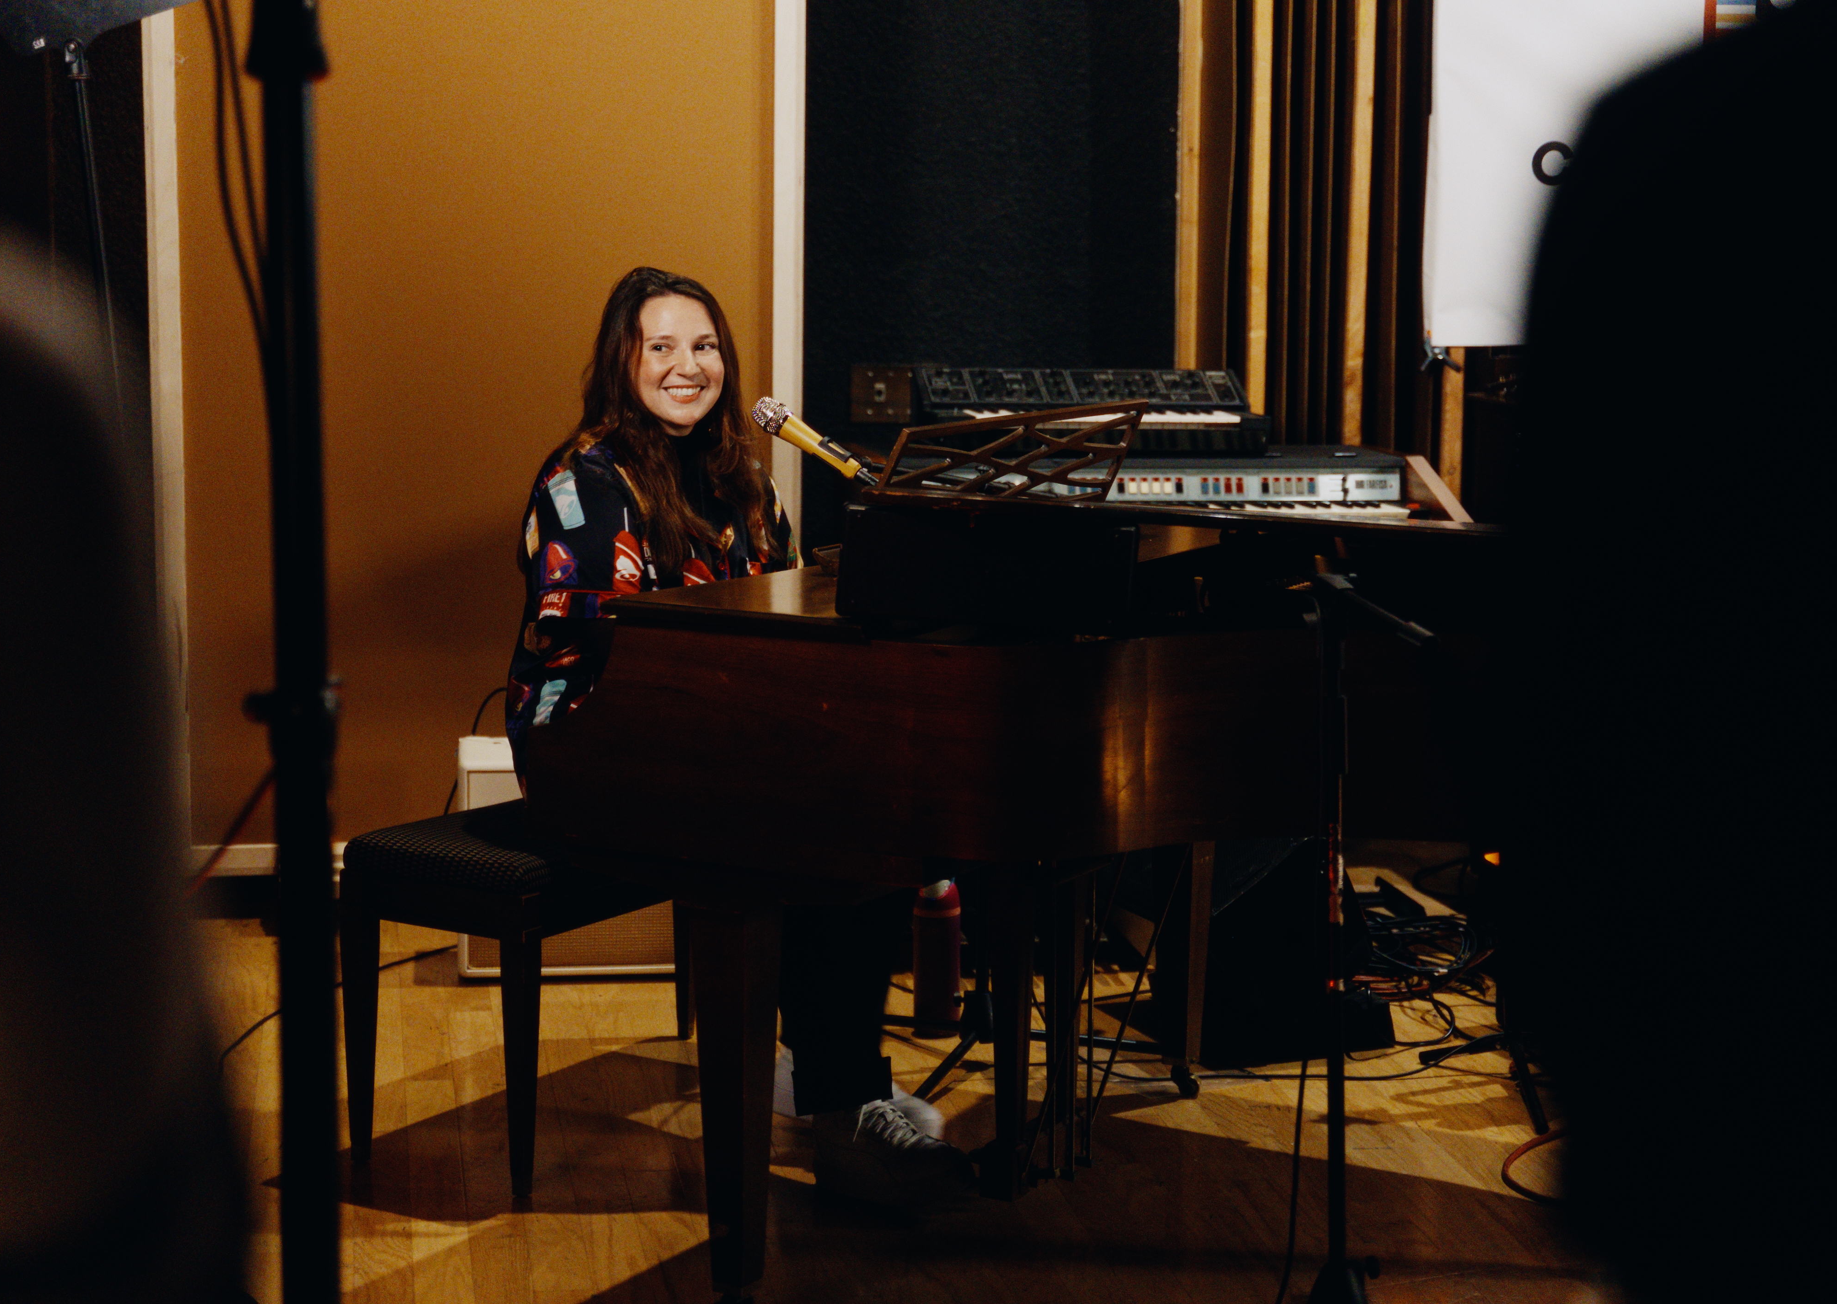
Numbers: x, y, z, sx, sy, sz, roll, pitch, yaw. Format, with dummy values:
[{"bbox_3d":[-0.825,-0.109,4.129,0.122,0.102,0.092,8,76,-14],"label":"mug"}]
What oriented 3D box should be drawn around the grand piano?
[{"bbox_3d":[0.562,0.313,4.268,1.620,1.040,1.440,5,9,32],"label":"grand piano"}]

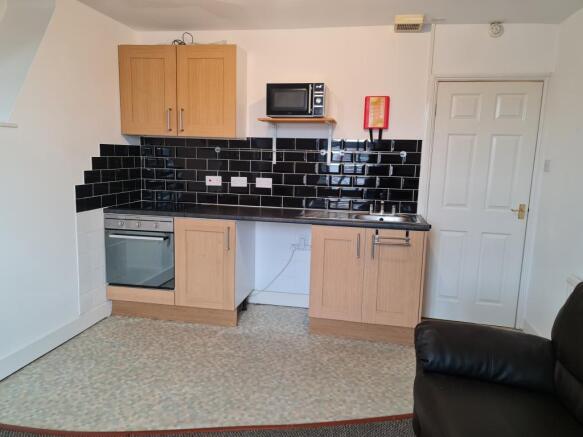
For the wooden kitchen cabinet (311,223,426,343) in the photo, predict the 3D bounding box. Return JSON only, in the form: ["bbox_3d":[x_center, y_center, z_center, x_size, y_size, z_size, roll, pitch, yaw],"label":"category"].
[{"bbox_3d":[0.594,0.450,3.376,0.807,0.872,0.572,3,9,10],"label":"wooden kitchen cabinet"}]

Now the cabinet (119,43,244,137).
[{"bbox_3d":[-0.908,-1.061,3.578,1.011,0.724,0.297,3,9,10],"label":"cabinet"}]

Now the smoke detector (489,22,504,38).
[{"bbox_3d":[1.561,-1.430,3.192,0.108,0.108,0.040,3,9,10],"label":"smoke detector"}]

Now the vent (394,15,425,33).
[{"bbox_3d":[0.894,-1.481,3.217,0.211,0.062,0.220,3,9,10],"label":"vent"}]

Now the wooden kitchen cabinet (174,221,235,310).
[{"bbox_3d":[-0.626,0.317,3.586,0.501,0.725,0.572,3,9,10],"label":"wooden kitchen cabinet"}]

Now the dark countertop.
[{"bbox_3d":[-0.213,-0.040,3.448,2.521,0.040,0.587,3,9,10],"label":"dark countertop"}]

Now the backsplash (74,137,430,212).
[{"bbox_3d":[-0.248,-0.331,3.250,2.494,0.593,0.902,3,9,10],"label":"backsplash"}]

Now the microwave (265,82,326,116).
[{"bbox_3d":[0.060,-0.925,3.383,0.447,0.258,0.340,3,9,10],"label":"microwave"}]

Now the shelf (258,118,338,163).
[{"bbox_3d":[0.064,-0.621,3.461,0.602,0.358,0.295,3,9,10],"label":"shelf"}]

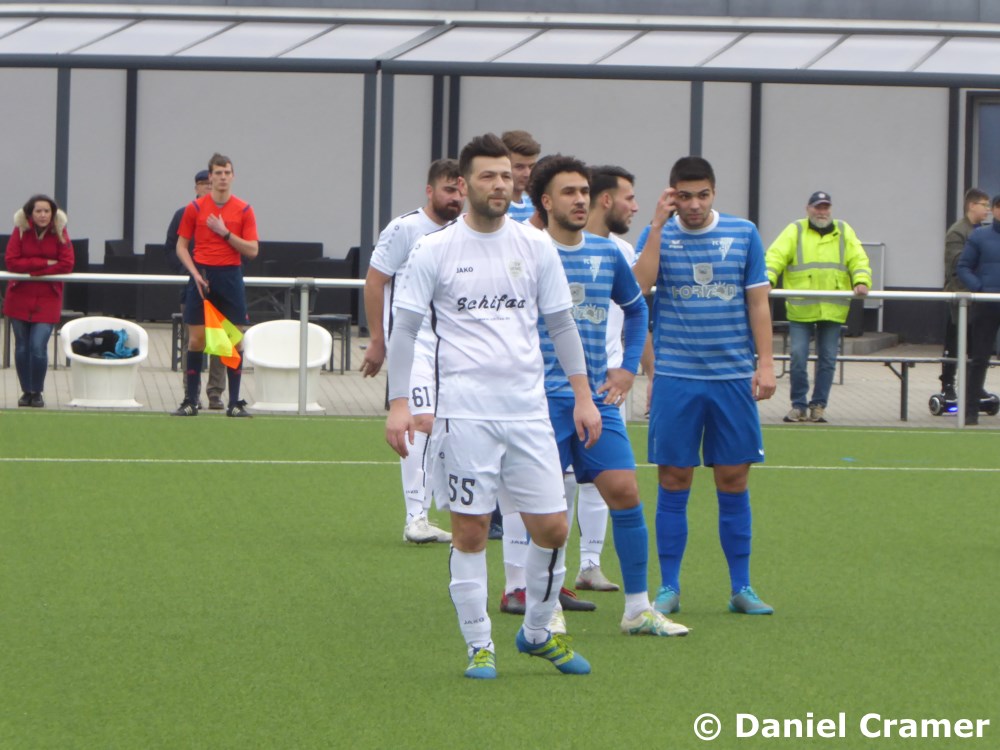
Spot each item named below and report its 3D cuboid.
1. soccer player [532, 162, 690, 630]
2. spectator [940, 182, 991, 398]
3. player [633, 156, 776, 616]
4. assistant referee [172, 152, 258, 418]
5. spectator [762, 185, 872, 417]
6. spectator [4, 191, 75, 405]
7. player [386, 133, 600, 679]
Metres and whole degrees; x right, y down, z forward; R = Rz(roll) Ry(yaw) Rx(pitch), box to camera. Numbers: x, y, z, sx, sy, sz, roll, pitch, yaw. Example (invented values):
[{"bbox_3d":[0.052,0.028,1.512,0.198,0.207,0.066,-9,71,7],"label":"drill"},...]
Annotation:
[{"bbox_3d":[0.395,0.067,37.174,0.540,1.762,0.420,1,1,-30],"label":"soccer player"},{"bbox_3d":[3.606,-0.622,77.486,0.360,1.639,0.450,2,1,42],"label":"spectator"},{"bbox_3d":[0.802,0.033,39.303,0.550,1.773,0.400,1,1,-8],"label":"player"},{"bbox_3d":[-2.038,-0.650,71.814,0.600,1.874,0.400,1,1,-3],"label":"assistant referee"},{"bbox_3d":[2.360,-0.511,74.517,0.760,1.699,0.450,1,1,-8],"label":"spectator"},{"bbox_3d":[-3.392,-0.550,73.826,0.500,1.543,0.420,1,1,-8],"label":"spectator"},{"bbox_3d":[-0.022,0.095,33.708,0.640,1.808,0.460,1,1,-18],"label":"player"}]

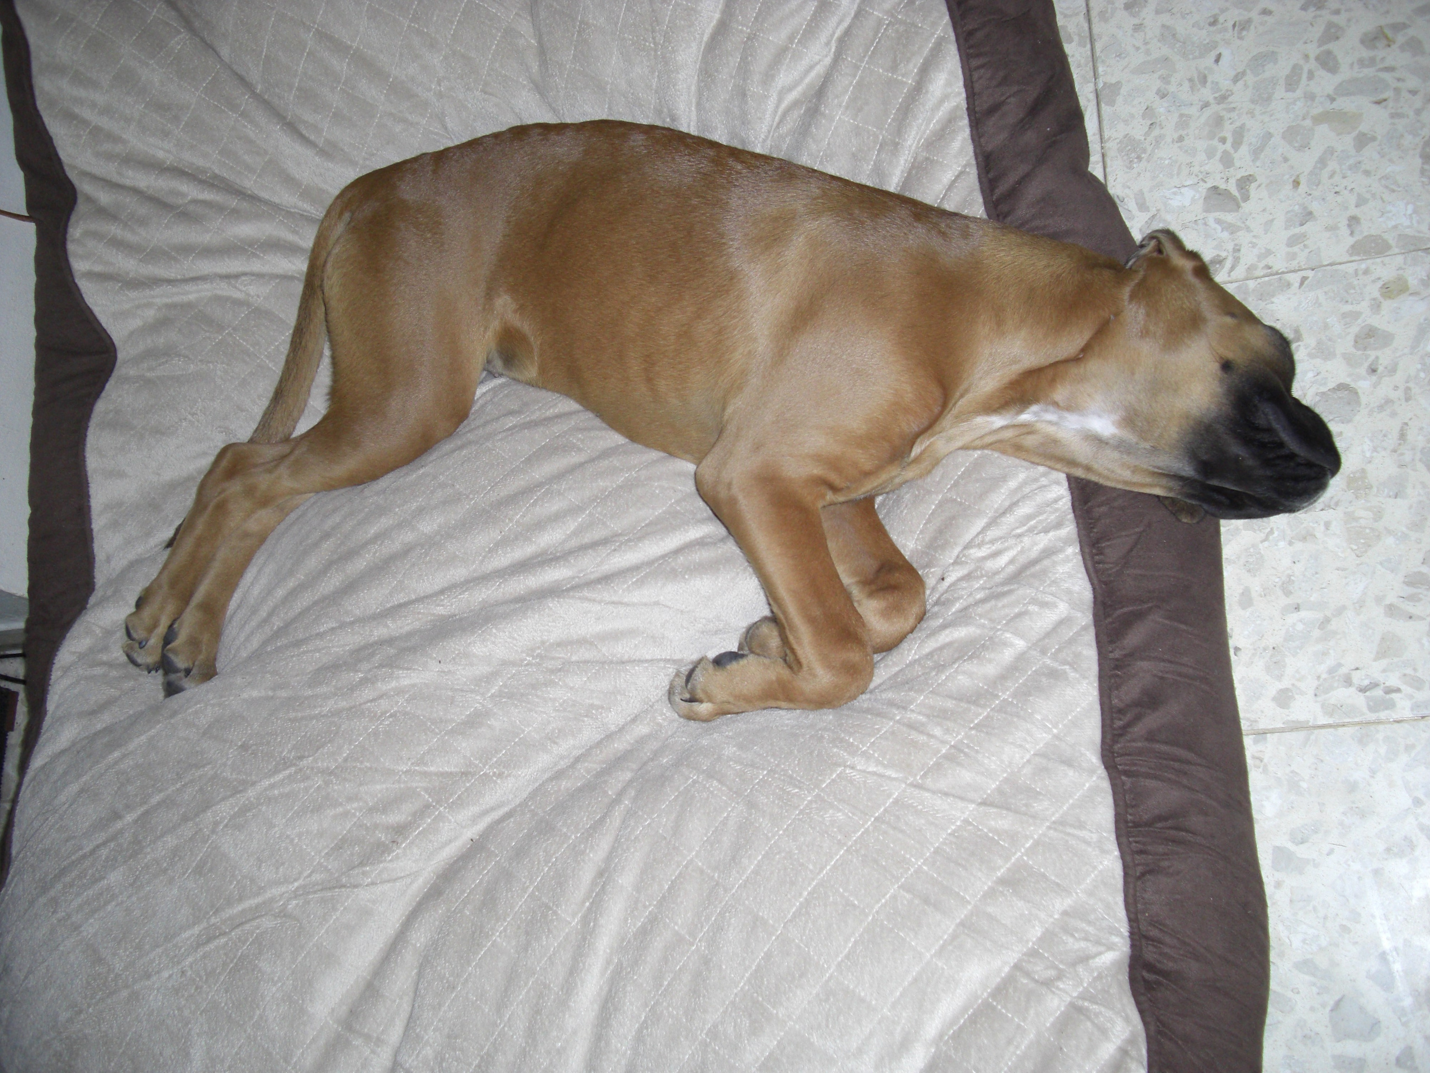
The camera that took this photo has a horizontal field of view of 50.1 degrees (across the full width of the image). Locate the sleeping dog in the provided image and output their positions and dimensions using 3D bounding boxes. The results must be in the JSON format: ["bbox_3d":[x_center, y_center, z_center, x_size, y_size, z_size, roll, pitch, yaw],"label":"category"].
[{"bbox_3d":[-0.024,-0.092,1.171,0.948,0.180,0.499,4,76,15],"label":"sleeping dog"}]

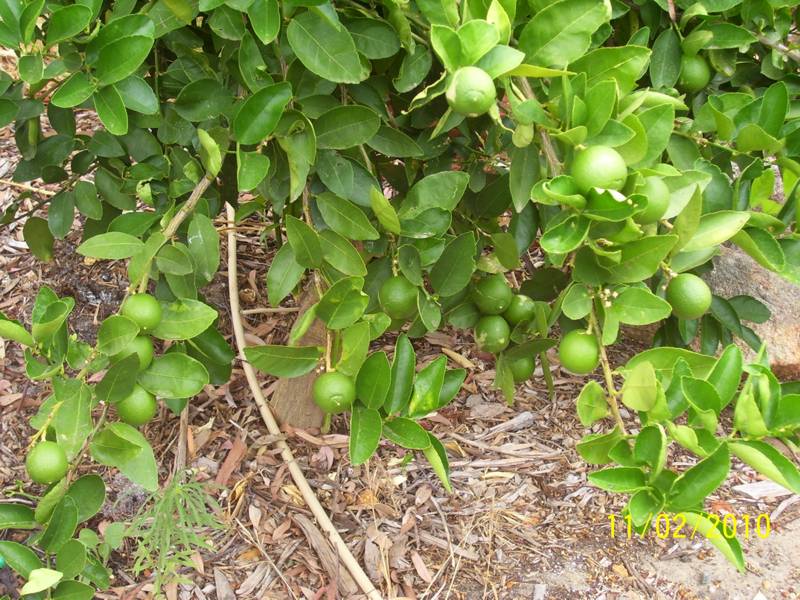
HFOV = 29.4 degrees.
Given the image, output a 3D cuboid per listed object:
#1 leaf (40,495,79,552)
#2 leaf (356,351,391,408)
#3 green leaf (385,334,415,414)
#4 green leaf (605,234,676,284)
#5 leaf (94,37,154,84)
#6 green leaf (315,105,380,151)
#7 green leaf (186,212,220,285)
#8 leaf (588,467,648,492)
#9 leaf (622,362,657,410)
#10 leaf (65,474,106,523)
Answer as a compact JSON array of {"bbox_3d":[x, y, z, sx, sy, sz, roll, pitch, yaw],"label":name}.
[{"bbox_3d":[-0.372,0.244,1.660,0.034,0.013,0.067,20,75,15],"label":"leaf"},{"bbox_3d":[-0.025,0.090,1.700,0.039,0.013,0.066,10,73,4],"label":"leaf"},{"bbox_3d":[-0.001,0.077,1.580,0.030,0.084,0.020,3,-16,22],"label":"green leaf"},{"bbox_3d":[0.261,-0.044,1.650,0.093,0.020,0.042,-29,72,-10],"label":"green leaf"},{"bbox_3d":[-0.288,-0.250,1.600,0.045,0.014,0.086,43,64,13],"label":"leaf"},{"bbox_3d":[-0.064,-0.197,1.760,0.089,0.045,0.013,-21,-15,6],"label":"green leaf"},{"bbox_3d":[-0.224,-0.059,1.740,0.038,0.018,0.079,-6,73,-11],"label":"green leaf"},{"bbox_3d":[0.233,0.191,1.620,0.066,0.014,0.033,8,49,-9],"label":"leaf"},{"bbox_3d":[0.246,0.088,1.570,0.038,0.054,0.015,15,9,10],"label":"leaf"},{"bbox_3d":[-0.342,0.217,1.660,0.042,0.013,0.063,37,69,8],"label":"leaf"}]

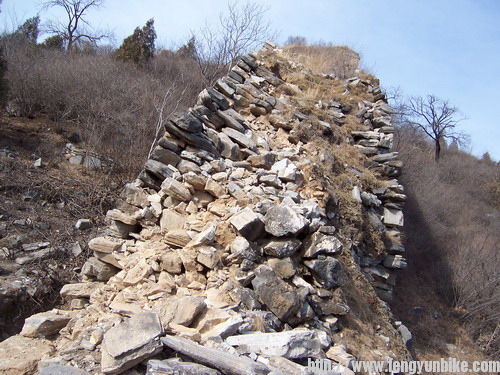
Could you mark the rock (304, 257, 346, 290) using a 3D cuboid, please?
[{"bbox_3d":[0.766,0.877,4.876,0.371,0.181,0.286,15,24,-10],"label":"rock"}]

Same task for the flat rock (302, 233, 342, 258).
[{"bbox_3d":[0.787,0.631,5.225,0.411,0.205,0.312,-1,15,-5],"label":"flat rock"}]

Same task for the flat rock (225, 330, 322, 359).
[{"bbox_3d":[0.208,1.361,4.180,0.840,0.180,0.290,2,15,0],"label":"flat rock"}]

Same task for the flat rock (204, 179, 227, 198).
[{"bbox_3d":[-0.405,0.012,5.600,0.220,0.140,0.200,29,21,0],"label":"flat rock"}]

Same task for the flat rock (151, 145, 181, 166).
[{"bbox_3d":[-1.126,-0.426,6.350,0.360,0.180,0.320,24,-3,0],"label":"flat rock"}]

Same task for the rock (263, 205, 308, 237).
[{"bbox_3d":[0.354,0.329,4.750,0.420,0.230,0.300,10,30,0],"label":"rock"}]

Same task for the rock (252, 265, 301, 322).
[{"bbox_3d":[0.258,1.028,4.654,0.305,0.180,0.457,-33,53,-20],"label":"rock"}]

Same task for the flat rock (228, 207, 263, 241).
[{"bbox_3d":[-0.044,0.453,6.000,0.340,0.260,0.300,-34,24,-27],"label":"flat rock"}]

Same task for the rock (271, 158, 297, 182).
[{"bbox_3d":[0.404,-0.205,5.750,0.280,0.220,0.250,6,17,0],"label":"rock"}]

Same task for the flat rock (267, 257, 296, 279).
[{"bbox_3d":[0.363,0.923,5.500,0.320,0.220,0.270,6,9,0],"label":"flat rock"}]

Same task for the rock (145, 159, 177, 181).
[{"bbox_3d":[-1.427,-0.287,7.600,0.480,0.200,0.360,22,6,0],"label":"rock"}]

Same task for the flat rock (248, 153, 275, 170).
[{"bbox_3d":[0.145,-0.327,6.000,0.310,0.180,0.240,0,6,0],"label":"flat rock"}]

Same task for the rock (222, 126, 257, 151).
[{"bbox_3d":[-0.150,-0.699,6.800,0.500,0.130,0.260,32,21,0],"label":"rock"}]

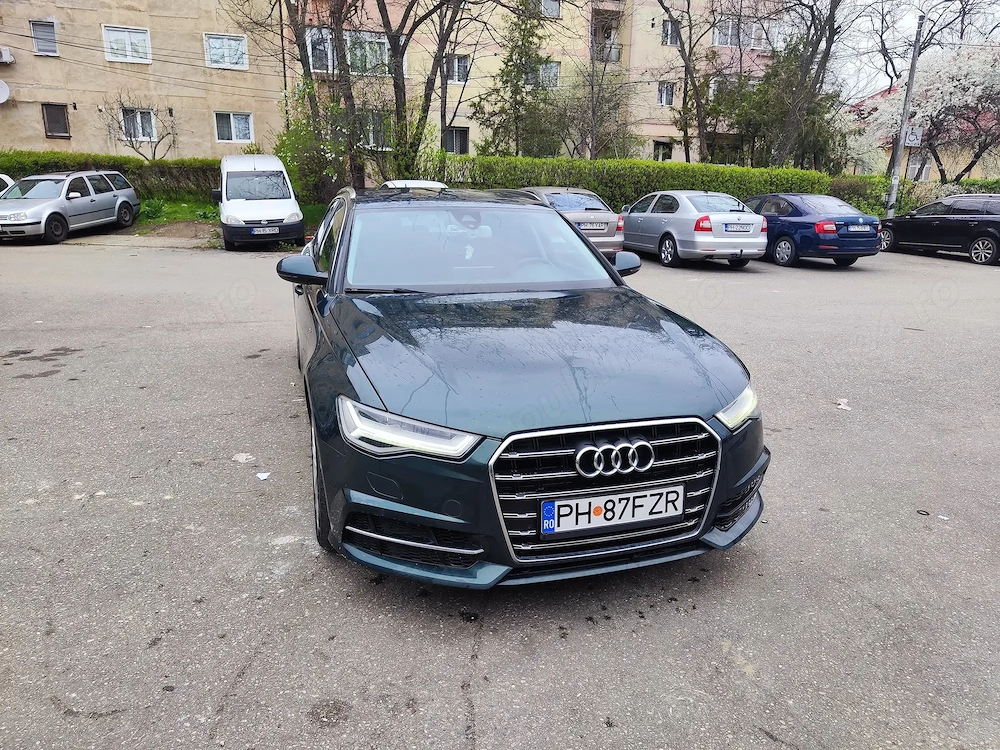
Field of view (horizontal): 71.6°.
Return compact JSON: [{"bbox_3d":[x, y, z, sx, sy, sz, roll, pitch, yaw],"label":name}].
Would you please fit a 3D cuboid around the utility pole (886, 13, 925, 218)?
[{"bbox_3d":[11.148,-6.634,19.233,0.220,6.040,0.220,2,16,0],"label":"utility pole"}]

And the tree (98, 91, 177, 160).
[{"bbox_3d":[-11.603,-7.410,22.425,2.500,3.400,2.500,2,16,0],"label":"tree"}]

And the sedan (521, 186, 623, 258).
[{"bbox_3d":[0.901,-3.243,14.698,1.840,1.460,4.570,-4,17,-20],"label":"sedan"}]

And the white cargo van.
[{"bbox_3d":[-5.636,-4.054,15.999,1.780,1.830,4.320,-5,22,-23],"label":"white cargo van"}]

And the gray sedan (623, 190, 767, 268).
[{"bbox_3d":[3.895,-3.234,15.078,1.840,1.460,4.570,-2,16,-14],"label":"gray sedan"}]

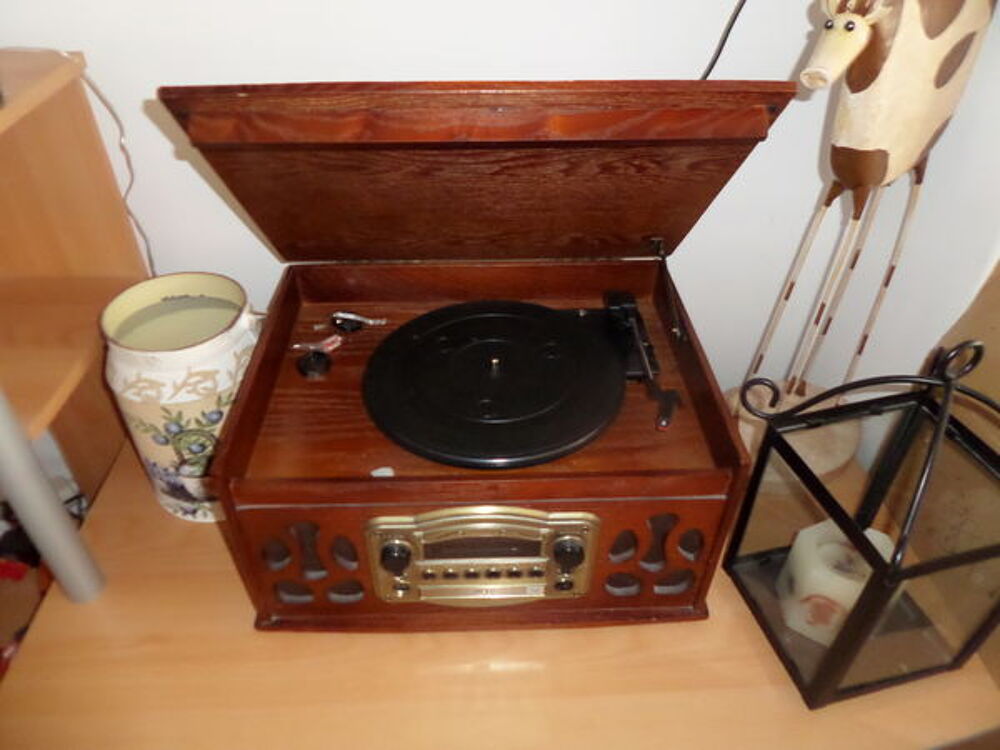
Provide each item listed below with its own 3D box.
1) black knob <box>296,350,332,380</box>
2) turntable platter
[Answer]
[{"bbox_3d":[-0.206,-0.012,0.771,0.035,0.014,0.035,-1,39,-2],"label":"black knob"},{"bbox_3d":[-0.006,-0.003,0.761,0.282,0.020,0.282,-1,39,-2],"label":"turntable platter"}]

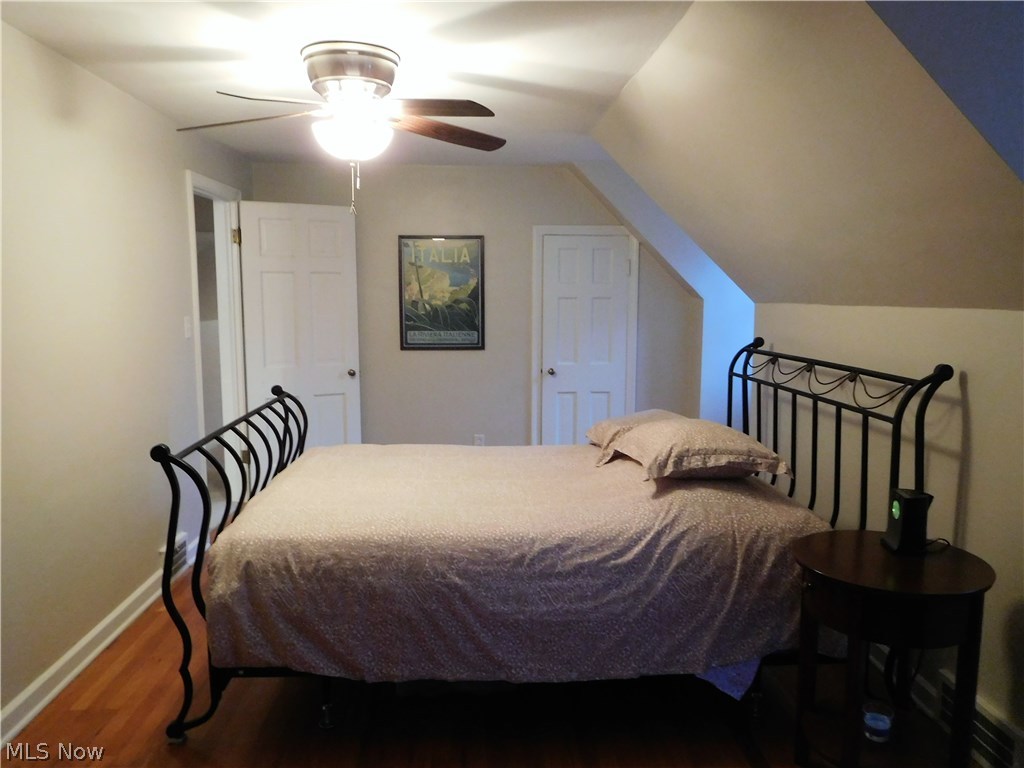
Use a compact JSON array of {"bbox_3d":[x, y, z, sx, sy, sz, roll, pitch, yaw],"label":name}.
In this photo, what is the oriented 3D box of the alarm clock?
[{"bbox_3d":[1.115,0.387,2.091,0.092,0.161,0.088,0,7,-3],"label":"alarm clock"}]

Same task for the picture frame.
[{"bbox_3d":[-0.481,-0.628,5.126,0.585,0.791,0.025,0,7,-3],"label":"picture frame"}]

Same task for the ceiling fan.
[{"bbox_3d":[-0.617,-1.020,2.762,1.284,0.381,1.274,0,7,-3],"label":"ceiling fan"}]

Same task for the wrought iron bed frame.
[{"bbox_3d":[0.108,0.447,3.102,2.513,1.189,1.590,0,7,-3],"label":"wrought iron bed frame"}]

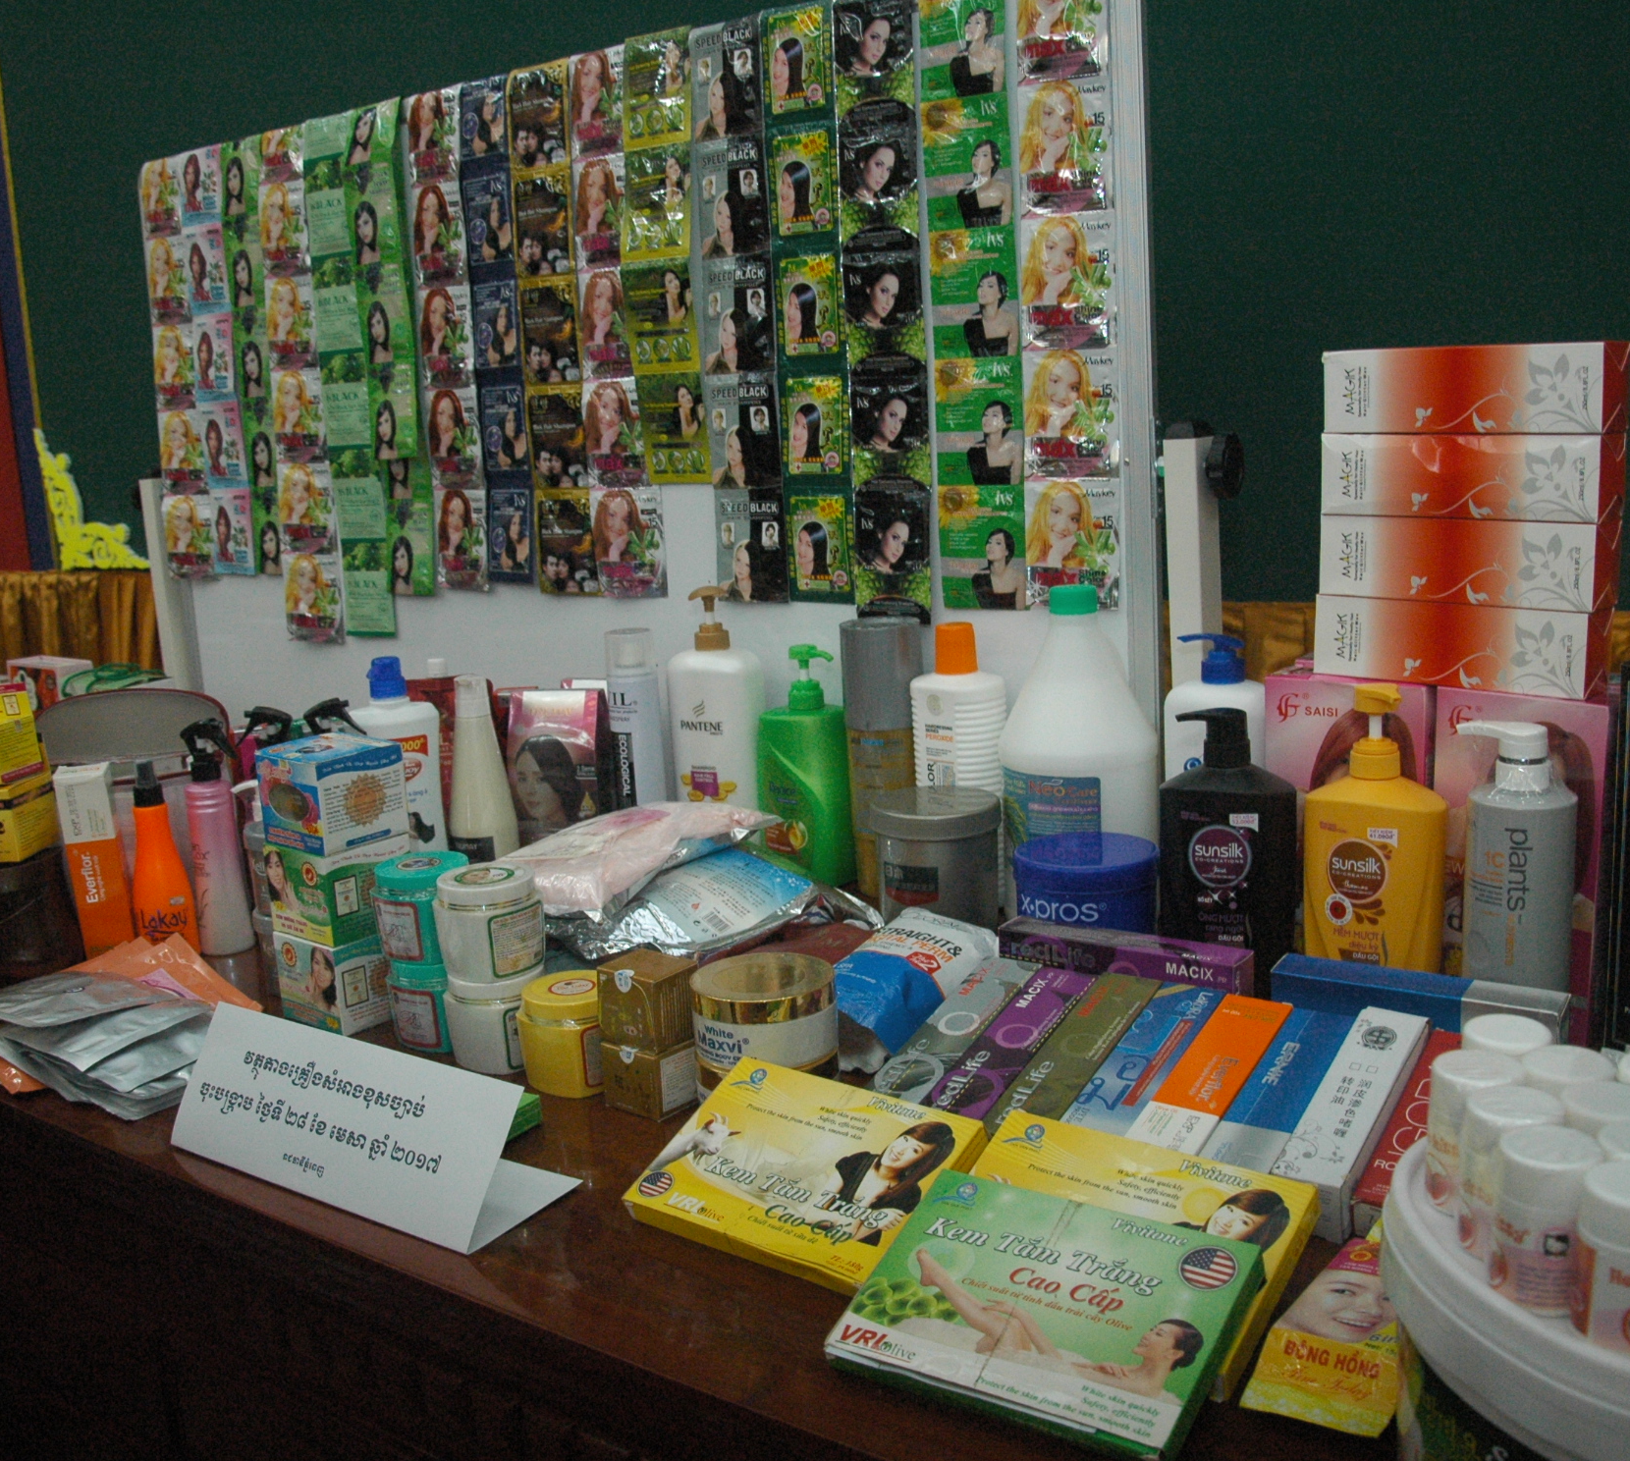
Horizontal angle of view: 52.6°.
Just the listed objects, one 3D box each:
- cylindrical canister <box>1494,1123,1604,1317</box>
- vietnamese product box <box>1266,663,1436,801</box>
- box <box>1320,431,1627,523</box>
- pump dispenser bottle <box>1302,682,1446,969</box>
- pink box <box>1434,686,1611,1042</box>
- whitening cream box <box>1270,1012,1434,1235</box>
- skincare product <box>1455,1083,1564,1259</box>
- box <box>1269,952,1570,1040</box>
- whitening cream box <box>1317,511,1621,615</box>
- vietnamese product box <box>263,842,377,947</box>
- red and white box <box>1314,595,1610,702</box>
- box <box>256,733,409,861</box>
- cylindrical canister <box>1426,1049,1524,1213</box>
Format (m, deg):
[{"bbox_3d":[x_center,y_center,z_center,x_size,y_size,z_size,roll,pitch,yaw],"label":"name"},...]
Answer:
[{"bbox_3d":[0.298,0.200,0.671,0.039,0.065,0.039,-3,12,1],"label":"cylindrical canister"},{"bbox_3d":[0.426,0.084,1.288,0.123,0.256,0.065,7,16,39],"label":"vietnamese product box"},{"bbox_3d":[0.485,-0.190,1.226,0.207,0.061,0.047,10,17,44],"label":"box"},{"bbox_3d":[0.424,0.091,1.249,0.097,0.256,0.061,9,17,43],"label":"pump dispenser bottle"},{"bbox_3d":[0.530,0.093,1.231,0.058,0.250,0.125,-14,16,-42],"label":"pink box"},{"bbox_3d":[0.347,0.247,1.057,0.042,0.039,0.206,6,24,33],"label":"whitening cream box"},{"bbox_3d":[0.301,0.192,0.710,0.043,0.065,0.043,-6,13,-16],"label":"skincare product"},{"bbox_3d":[0.399,0.188,1.095,0.181,0.042,0.039,5,15,32],"label":"box"},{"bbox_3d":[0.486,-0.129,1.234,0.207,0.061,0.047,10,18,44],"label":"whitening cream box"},{"bbox_3d":[-0.394,0.127,1.369,0.084,0.074,0.082,7,16,38],"label":"vietnamese product box"},{"bbox_3d":[0.483,-0.067,1.239,0.043,0.061,0.209,-15,17,-42],"label":"red and white box"},{"bbox_3d":[-0.397,0.053,1.356,0.086,0.076,0.081,7,16,39],"label":"box"},{"bbox_3d":[0.300,0.184,0.748,0.043,0.065,0.043,-3,12,1],"label":"cylindrical canister"}]

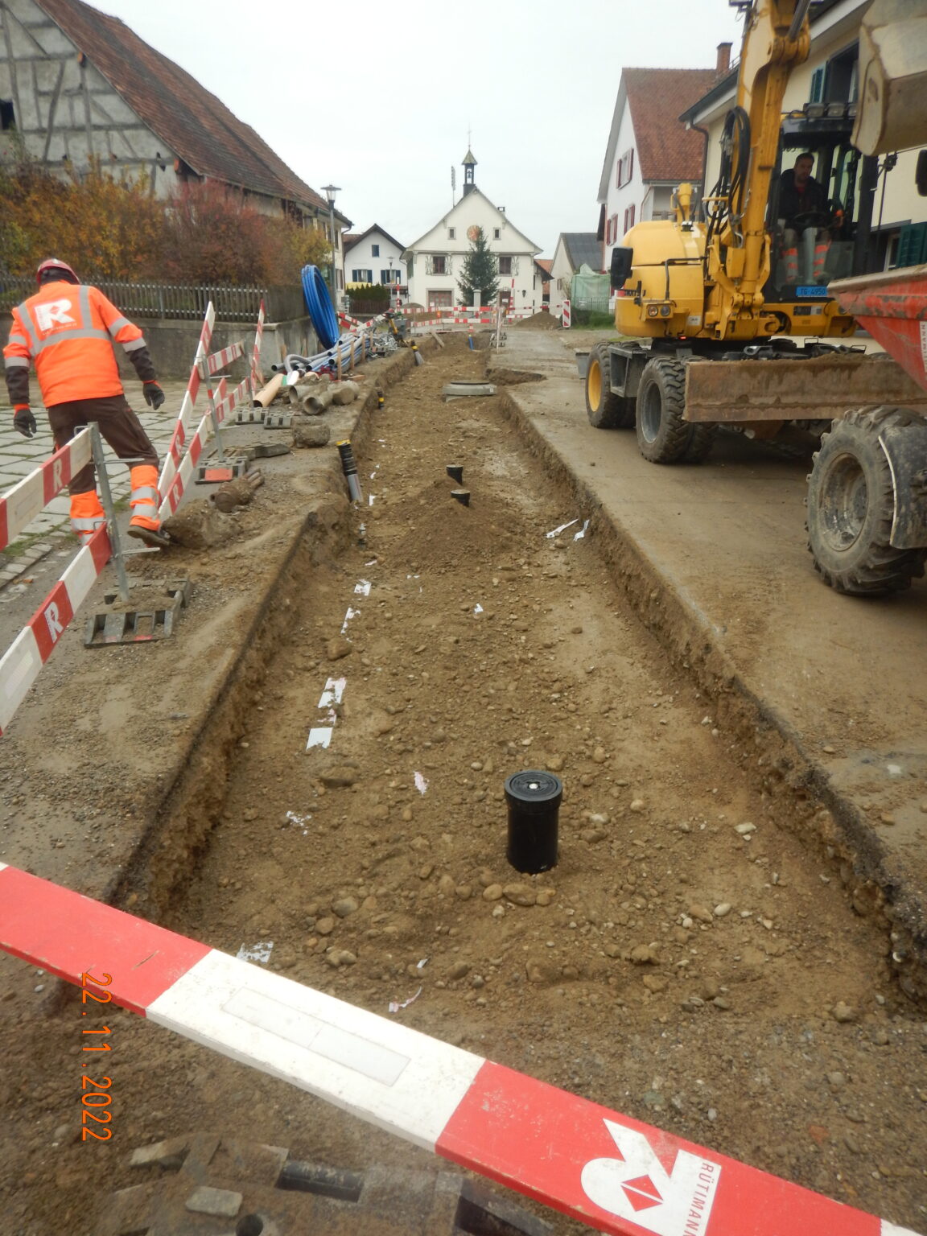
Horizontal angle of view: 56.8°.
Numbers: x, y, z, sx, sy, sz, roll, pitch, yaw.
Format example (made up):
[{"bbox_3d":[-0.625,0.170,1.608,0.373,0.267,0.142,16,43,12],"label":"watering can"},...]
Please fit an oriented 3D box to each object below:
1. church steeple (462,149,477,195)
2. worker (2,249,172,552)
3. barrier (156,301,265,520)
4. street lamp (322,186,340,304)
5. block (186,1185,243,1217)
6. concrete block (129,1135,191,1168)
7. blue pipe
[{"bbox_3d":[0.537,-38.015,73.303,1.350,3.840,1.350,-2,20,-6],"label":"church steeple"},{"bbox_3d":[-2.379,-1.285,5.394,0.920,1.800,0.580,1,20,2],"label":"worker"},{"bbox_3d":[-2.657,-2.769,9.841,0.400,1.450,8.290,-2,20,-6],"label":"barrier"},{"bbox_3d":[-3.865,-10.543,25.922,0.620,4.650,0.620,0,20,0],"label":"street lamp"},{"bbox_3d":[-0.441,1.024,1.507,0.090,0.030,0.048,5,21,14],"label":"block"},{"bbox_3d":[-0.582,1.025,1.647,0.110,0.045,0.055,-7,21,-19],"label":"concrete block"},{"bbox_3d":[-4.012,-8.686,23.977,0.400,2.300,2.250,-15,20,5],"label":"blue pipe"}]

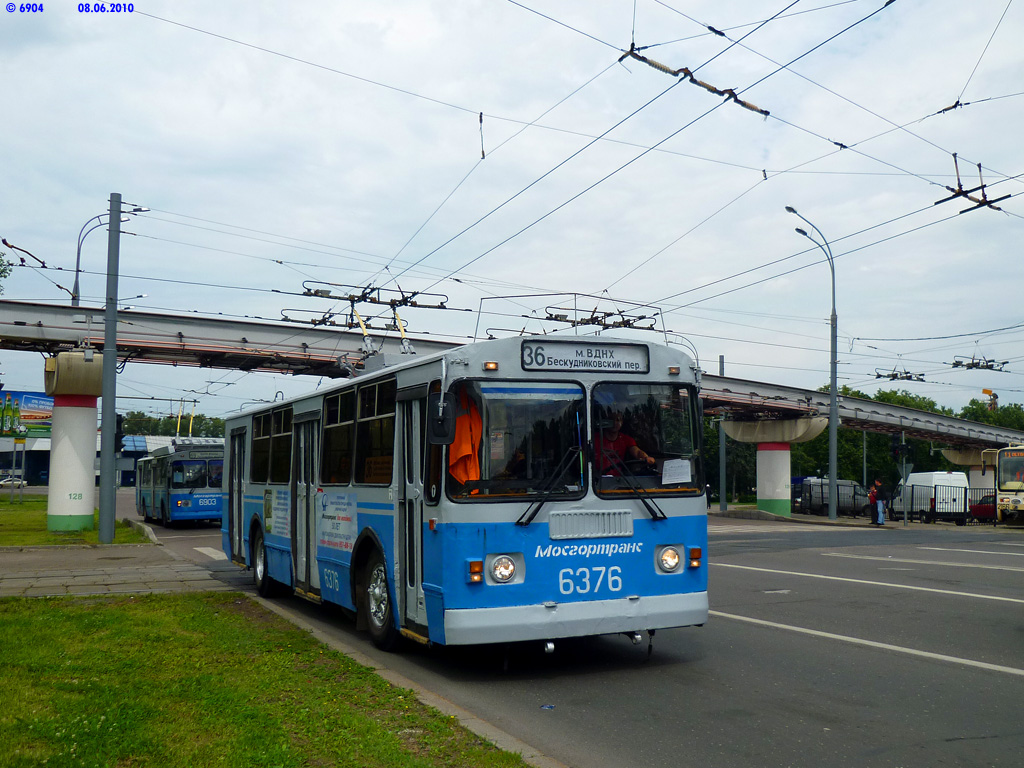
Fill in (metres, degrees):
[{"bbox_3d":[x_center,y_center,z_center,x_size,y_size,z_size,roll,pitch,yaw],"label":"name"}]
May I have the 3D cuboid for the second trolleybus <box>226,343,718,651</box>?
[{"bbox_3d":[-1.908,1.589,13.331,2.530,3.150,11.950,3,-7,-26],"label":"second trolleybus"}]

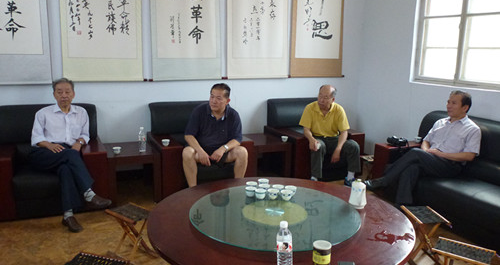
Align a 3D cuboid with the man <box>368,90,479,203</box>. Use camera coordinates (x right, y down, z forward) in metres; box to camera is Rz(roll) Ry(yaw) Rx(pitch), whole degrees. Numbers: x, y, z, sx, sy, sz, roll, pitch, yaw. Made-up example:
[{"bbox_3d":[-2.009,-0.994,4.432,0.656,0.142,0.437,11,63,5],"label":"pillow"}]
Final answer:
[{"bbox_3d":[1.638,0.186,3.643,1.030,1.114,0.600,-6,13,-32],"label":"man"}]

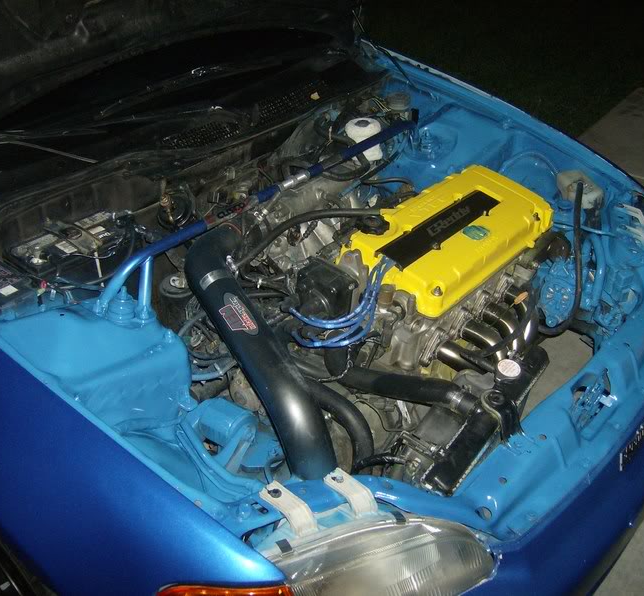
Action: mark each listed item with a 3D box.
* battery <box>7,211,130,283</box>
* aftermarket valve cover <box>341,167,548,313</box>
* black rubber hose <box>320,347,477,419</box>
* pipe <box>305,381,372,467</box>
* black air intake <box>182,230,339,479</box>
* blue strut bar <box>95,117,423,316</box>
[{"bbox_3d":[-0.544,-0.027,1.849,0.130,0.205,0.238,32,46,29],"label":"battery"},{"bbox_3d":[0.279,-0.141,1.797,0.248,0.080,0.495,32,46,29],"label":"aftermarket valve cover"},{"bbox_3d":[0.145,0.154,1.595,0.286,0.069,0.082,18,41,16],"label":"black rubber hose"},{"bbox_3d":[0.034,0.243,1.603,0.087,0.122,0.163,-24,47,-31],"label":"pipe"},{"bbox_3d":[-0.133,0.071,1.627,0.133,0.153,0.683,-15,55,-23],"label":"black air intake"},{"bbox_3d":[-0.073,-0.221,1.896,0.107,0.128,1.020,32,46,29],"label":"blue strut bar"}]

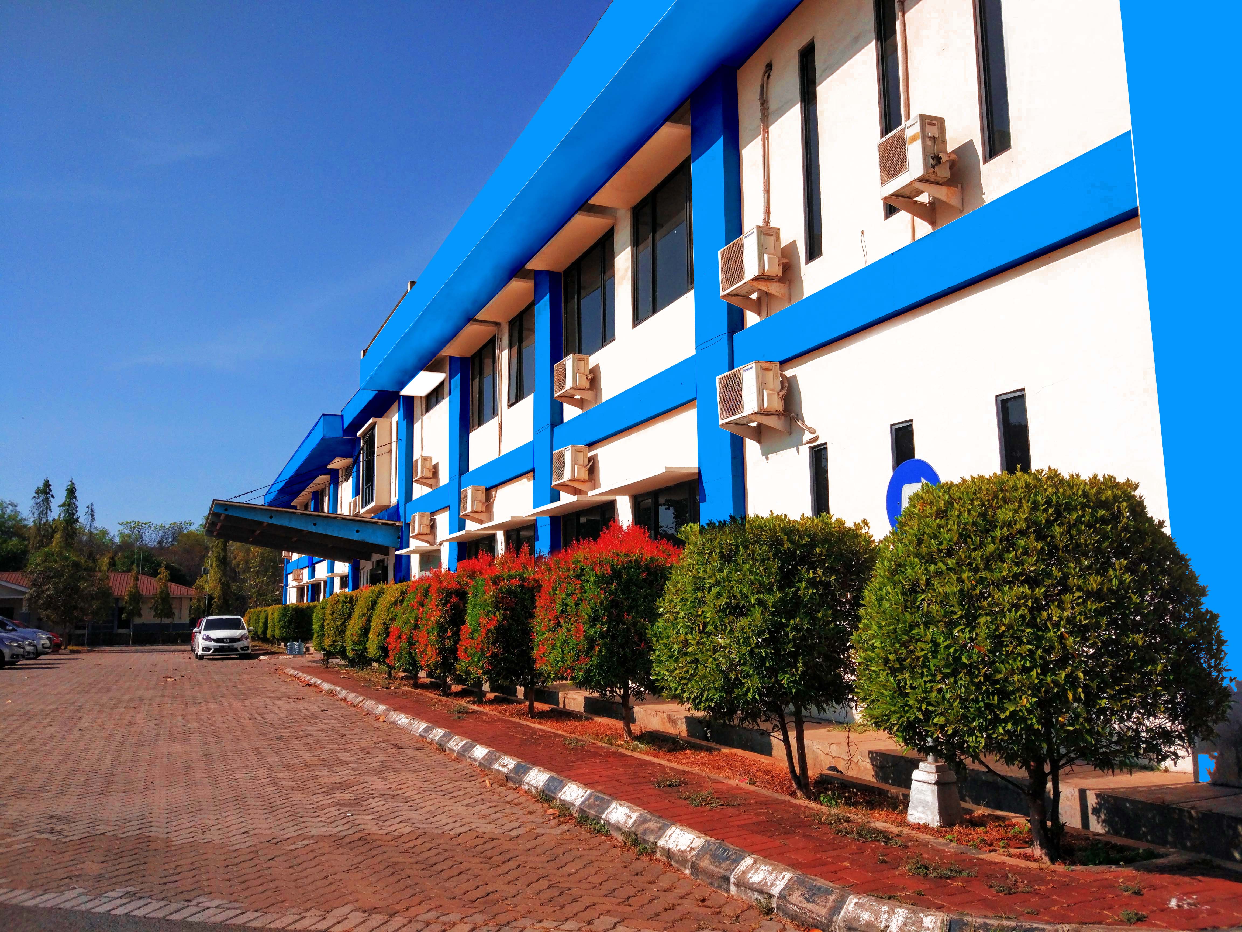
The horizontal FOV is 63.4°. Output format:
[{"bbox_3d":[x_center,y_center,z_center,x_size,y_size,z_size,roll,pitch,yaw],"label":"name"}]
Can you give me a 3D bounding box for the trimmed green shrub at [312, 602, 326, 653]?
[{"bbox_3d":[-7.452,4.298,26.200,1.300,1.523,1.300,3,-9,-24],"label":"trimmed green shrub"}]

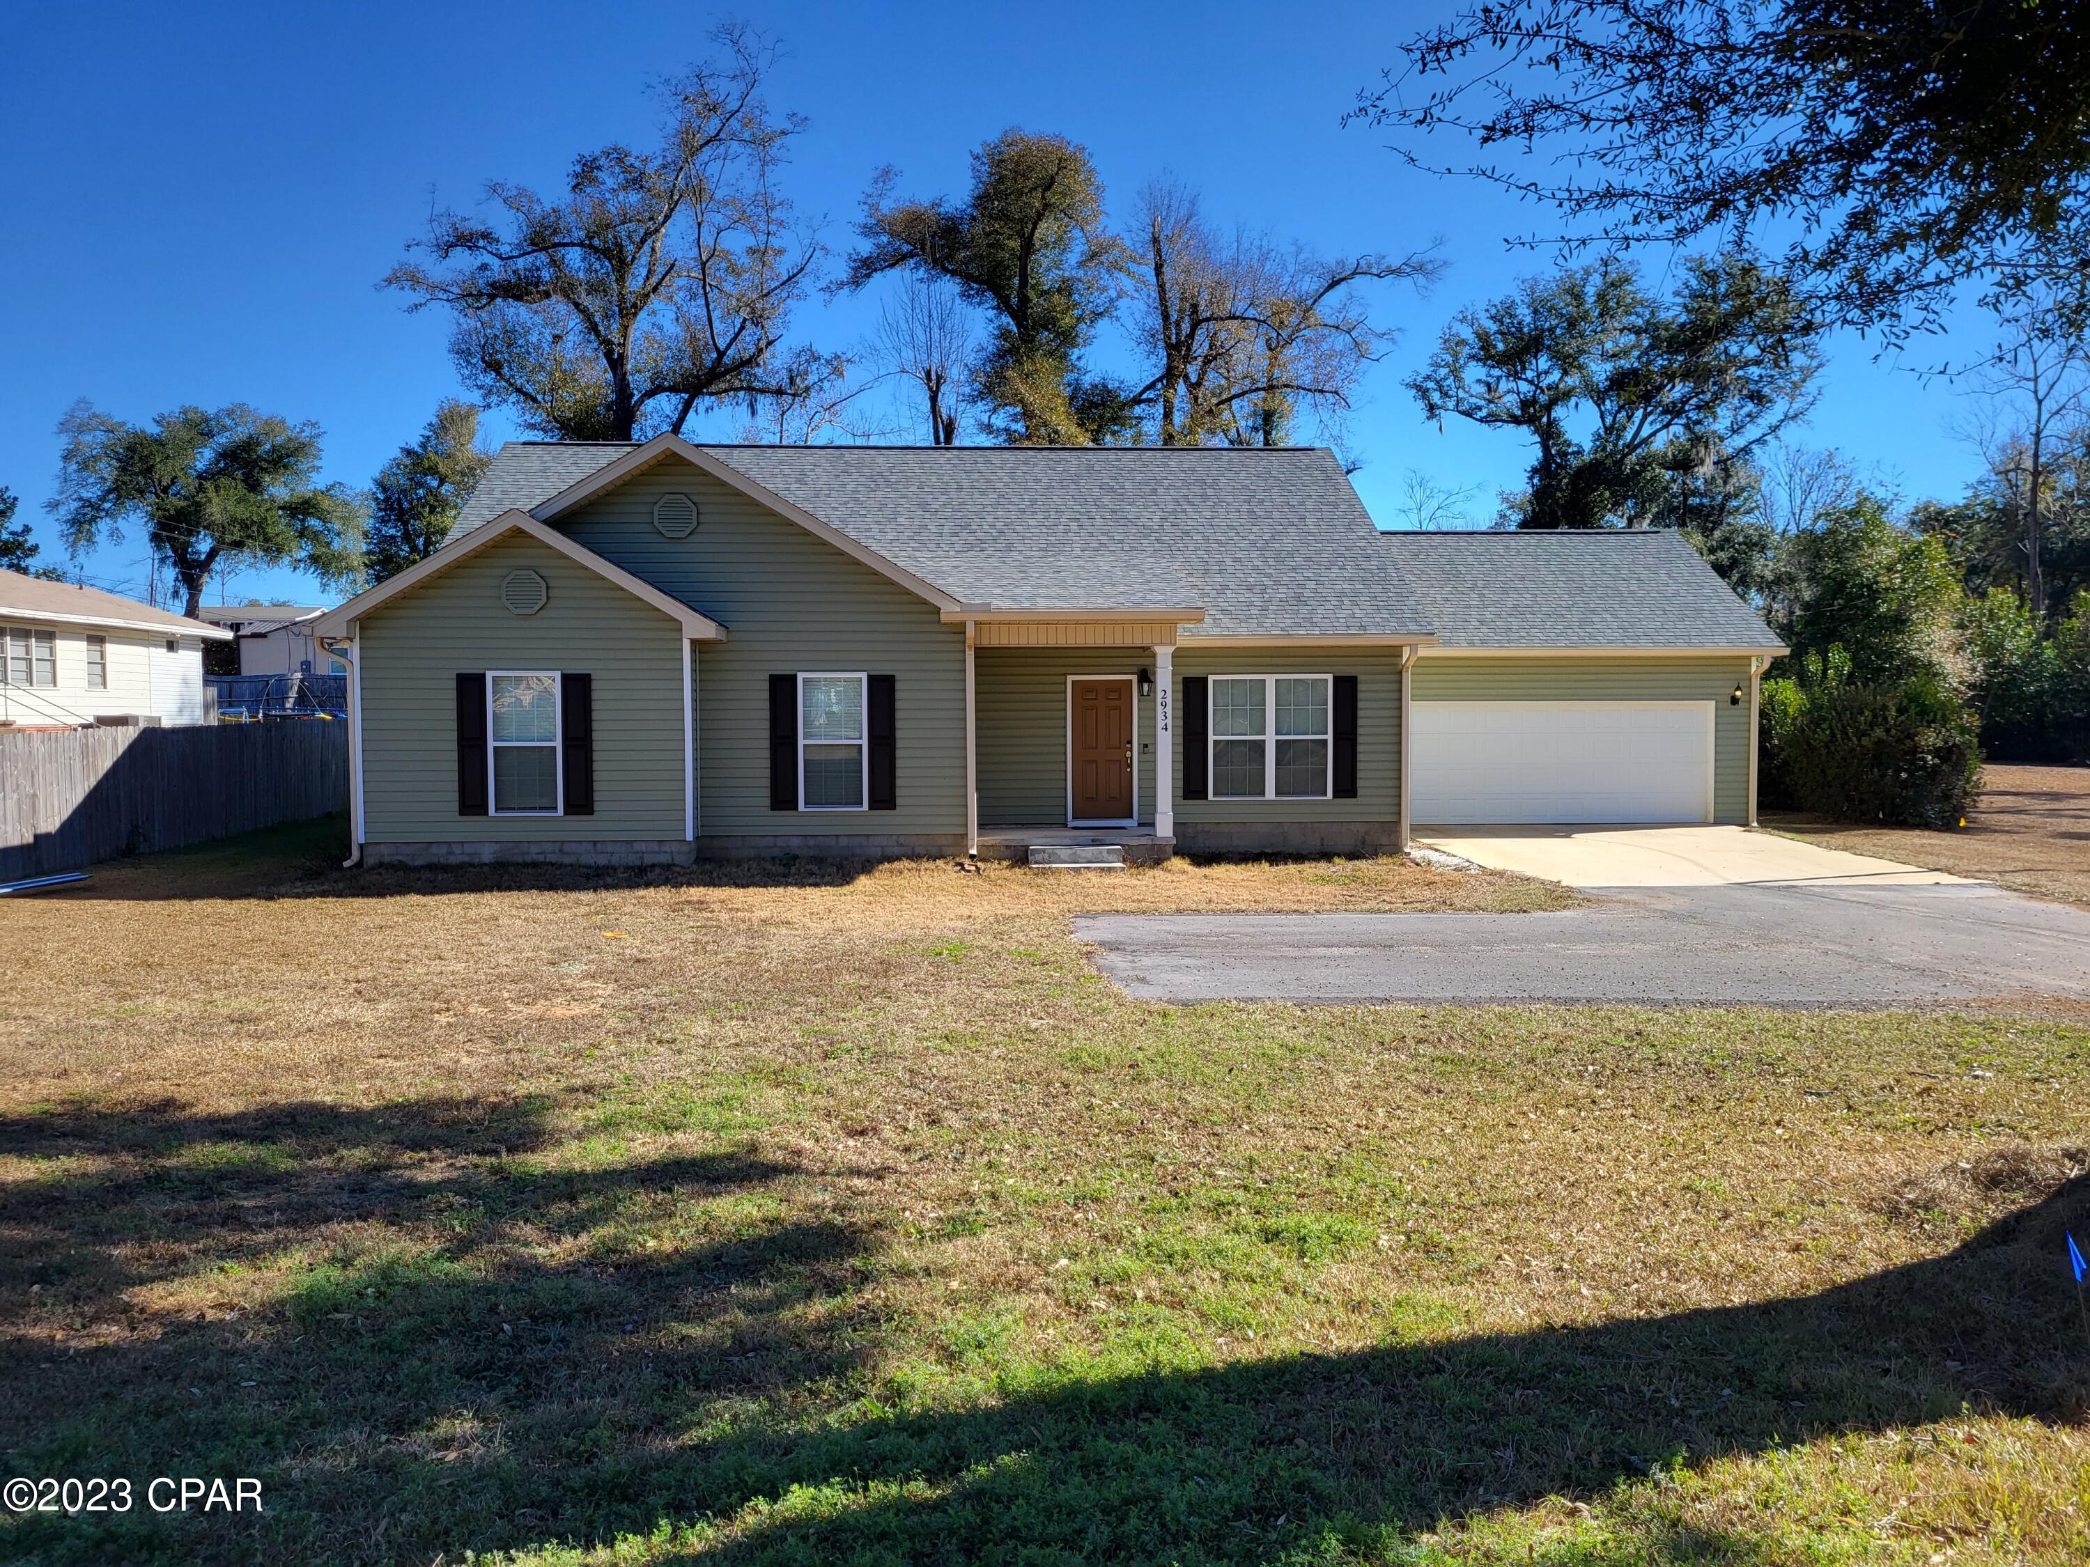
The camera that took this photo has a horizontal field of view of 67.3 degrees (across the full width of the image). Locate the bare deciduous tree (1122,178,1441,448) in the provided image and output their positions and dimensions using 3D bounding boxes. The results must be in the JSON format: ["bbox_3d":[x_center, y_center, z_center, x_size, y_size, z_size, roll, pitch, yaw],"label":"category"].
[{"bbox_3d":[7.495,-9.853,49.905,10.179,18.426,9.161,0,3,-2],"label":"bare deciduous tree"}]

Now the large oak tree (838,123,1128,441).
[{"bbox_3d":[-1.867,-10.279,48.511,8.662,19.477,8.229,0,3,-2],"label":"large oak tree"}]

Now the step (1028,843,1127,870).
[{"bbox_3d":[0.417,0.965,20.426,1.248,0.300,0.700,0,3,-2],"label":"step"}]

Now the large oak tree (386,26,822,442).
[{"bbox_3d":[-12.754,-11.186,46.030,12.639,21.610,11.375,0,3,-2],"label":"large oak tree"}]

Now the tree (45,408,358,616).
[{"bbox_3d":[-30.102,-7.608,56.544,11.159,12.119,10.601,0,3,-2],"label":"tree"}]

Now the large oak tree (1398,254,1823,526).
[{"bbox_3d":[18.640,-9.035,51.390,13.715,16.572,12.343,0,3,-2],"label":"large oak tree"}]

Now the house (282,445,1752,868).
[{"bbox_3d":[1.405,-2.759,28.125,22.550,6.920,16.700,0,3,-2],"label":"house"}]

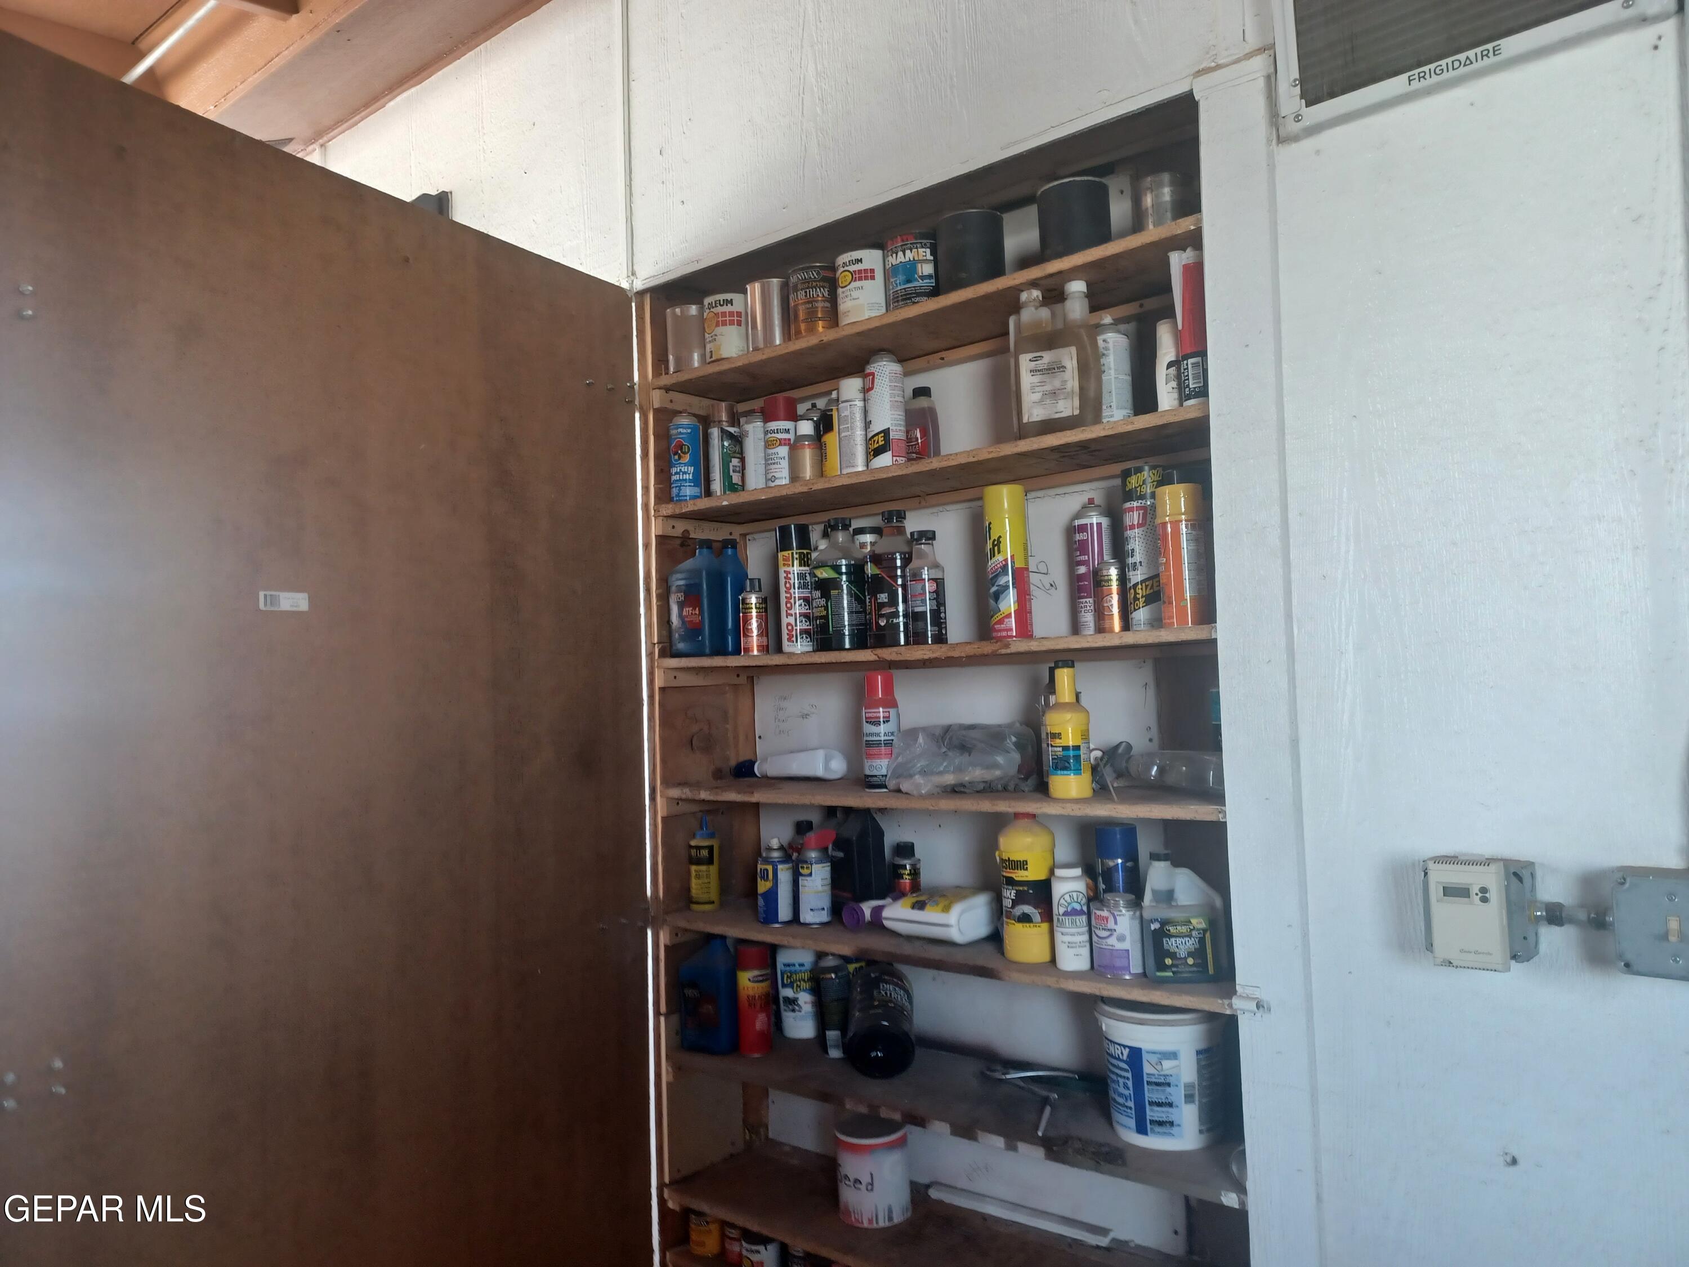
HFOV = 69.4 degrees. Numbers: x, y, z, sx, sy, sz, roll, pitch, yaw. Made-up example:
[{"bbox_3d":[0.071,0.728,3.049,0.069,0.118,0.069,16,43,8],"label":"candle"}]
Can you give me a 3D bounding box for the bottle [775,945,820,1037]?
[{"bbox_3d":[-0.103,0.761,2.575,0.080,0.170,0.066,-2,-3,9],"label":"bottle"}]

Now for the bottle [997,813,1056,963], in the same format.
[{"bbox_3d":[0.284,0.389,1.887,0.086,0.221,0.086,-2,-4,0],"label":"bottle"}]

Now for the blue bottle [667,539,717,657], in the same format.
[{"bbox_3d":[-0.302,-0.064,2.510,0.110,0.240,0.067,-4,-4,40],"label":"blue bottle"}]

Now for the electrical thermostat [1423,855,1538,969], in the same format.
[{"bbox_3d":[0.696,0.306,1.342,0.103,0.109,0.076,-4,-4,41],"label":"electrical thermostat"}]

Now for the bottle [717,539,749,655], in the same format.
[{"bbox_3d":[-0.240,-0.066,2.386,0.108,0.227,0.063,-4,-4,41],"label":"bottle"}]

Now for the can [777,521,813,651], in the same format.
[{"bbox_3d":[-0.091,-0.082,2.280,0.065,0.241,0.065,-2,-3,0],"label":"can"}]

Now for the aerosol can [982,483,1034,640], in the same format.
[{"bbox_3d":[0.264,-0.112,1.968,0.067,0.248,0.067,-2,-3,0],"label":"aerosol can"}]

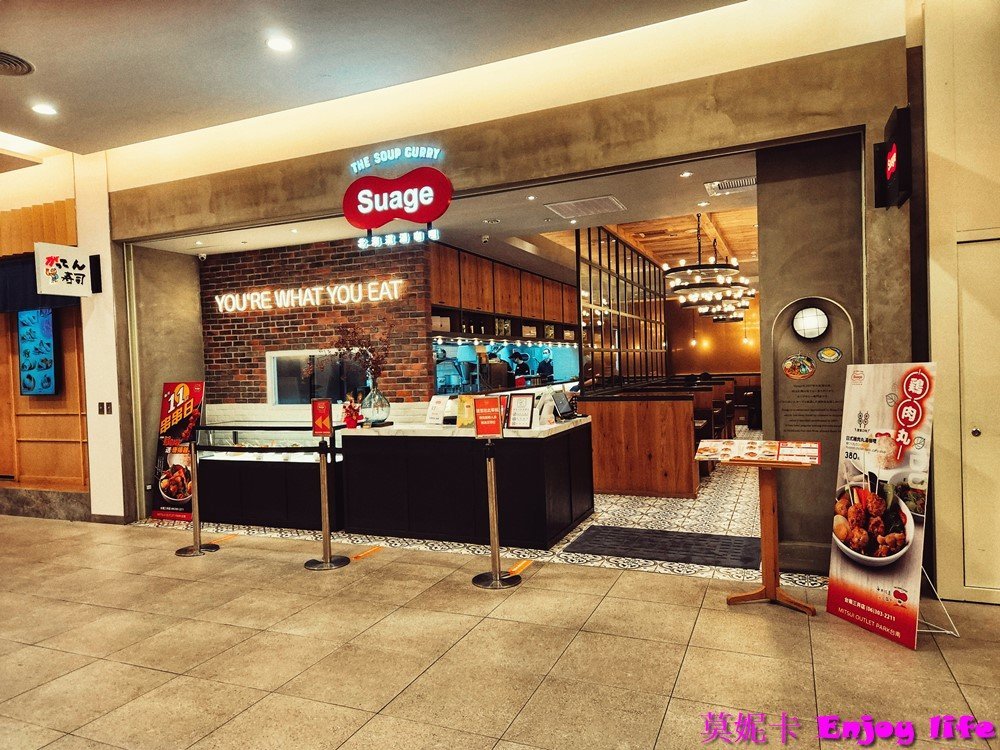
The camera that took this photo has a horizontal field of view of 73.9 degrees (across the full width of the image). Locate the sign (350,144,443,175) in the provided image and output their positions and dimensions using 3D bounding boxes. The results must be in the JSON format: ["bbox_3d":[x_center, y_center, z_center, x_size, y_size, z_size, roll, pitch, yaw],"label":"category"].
[{"bbox_3d":[-0.906,-1.845,5.675,0.900,0.170,0.060,-1,1,23],"label":"sign"}]

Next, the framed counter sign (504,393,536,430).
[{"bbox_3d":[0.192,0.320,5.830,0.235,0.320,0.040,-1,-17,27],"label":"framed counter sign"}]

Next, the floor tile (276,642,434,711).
[{"bbox_3d":[-0.709,1.532,3.371,0.600,0.015,0.600,-1,1,23],"label":"floor tile"}]

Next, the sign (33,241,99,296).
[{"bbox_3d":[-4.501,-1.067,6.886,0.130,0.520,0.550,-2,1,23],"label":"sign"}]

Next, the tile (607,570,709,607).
[{"bbox_3d":[1.103,1.461,4.551,0.600,0.015,0.600,-1,1,23],"label":"tile"}]

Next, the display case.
[{"bbox_3d":[-2.254,1.015,6.950,1.860,1.000,0.650,-2,1,23],"label":"display case"}]

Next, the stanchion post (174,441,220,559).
[{"bbox_3d":[-2.691,1.061,5.866,0.355,1.000,0.355,-2,1,23],"label":"stanchion post"}]

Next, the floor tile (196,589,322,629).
[{"bbox_3d":[-1.575,1.546,4.395,0.600,0.015,0.600,-1,1,23],"label":"floor tile"}]

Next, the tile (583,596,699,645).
[{"bbox_3d":[0.866,1.475,4.000,0.600,0.015,0.600,-1,1,23],"label":"tile"}]

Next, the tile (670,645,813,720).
[{"bbox_3d":[1.176,1.455,3.177,0.600,0.010,0.600,-2,1,23],"label":"tile"}]

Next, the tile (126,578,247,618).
[{"bbox_3d":[-2.126,1.561,4.632,0.600,0.015,0.600,-1,1,23],"label":"tile"}]

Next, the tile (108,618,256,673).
[{"bbox_3d":[-1.810,1.558,3.838,0.598,0.012,0.596,-2,1,23],"label":"tile"}]

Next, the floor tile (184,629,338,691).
[{"bbox_3d":[-1.259,1.543,3.602,0.598,0.012,0.596,-2,1,23],"label":"floor tile"}]

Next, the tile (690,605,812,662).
[{"bbox_3d":[1.412,1.450,3.745,0.598,0.012,0.596,-2,1,23],"label":"tile"}]

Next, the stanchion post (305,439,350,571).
[{"bbox_3d":[-1.396,1.015,5.328,0.360,0.990,0.360,-2,1,23],"label":"stanchion post"}]

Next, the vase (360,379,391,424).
[{"bbox_3d":[-1.270,0.259,6.750,0.295,0.455,0.295,-2,1,0],"label":"vase"}]

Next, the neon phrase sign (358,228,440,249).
[{"bbox_3d":[-0.849,-1.138,5.550,0.800,0.095,0.050,-2,1,23],"label":"neon phrase sign"}]

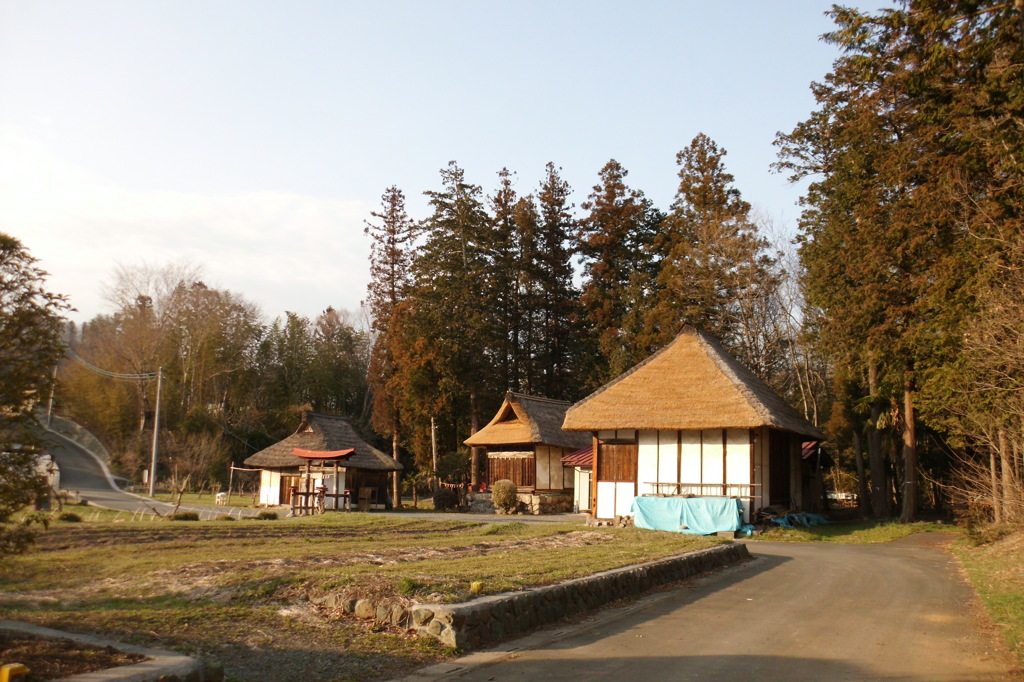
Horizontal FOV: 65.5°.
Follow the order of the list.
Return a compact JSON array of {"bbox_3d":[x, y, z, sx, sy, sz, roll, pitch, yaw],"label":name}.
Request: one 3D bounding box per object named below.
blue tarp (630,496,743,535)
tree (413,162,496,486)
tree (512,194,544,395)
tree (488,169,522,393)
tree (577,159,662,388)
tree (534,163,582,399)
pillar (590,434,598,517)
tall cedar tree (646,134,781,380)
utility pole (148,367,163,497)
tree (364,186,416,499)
[{"bbox_3d":[6.044,5.992,27.361,3.450,1.200,0.900,-4,-10,25],"label":"blue tarp"},{"bbox_3d":[-3.186,-0.656,46.532,5.000,20.472,5.000,1,-9,0],"label":"tree"},{"bbox_3d":[1.132,0.186,54.593,2.800,21.293,2.800,1,-9,0],"label":"tree"},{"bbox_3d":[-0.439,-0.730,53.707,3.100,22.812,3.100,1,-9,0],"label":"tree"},{"bbox_3d":[6.981,-0.898,51.696,5.200,22.671,5.200,1,-9,0],"label":"tree"},{"bbox_3d":[3.139,-0.931,53.742,3.500,23.282,3.500,1,-9,0],"label":"tree"},{"bbox_3d":[3.052,4.974,29.734,0.180,3.132,0.180,-4,-10,25],"label":"pillar"},{"bbox_3d":[12.030,-1.598,48.740,7.000,23.256,7.000,1,-9,0],"label":"tall cedar tree"},{"bbox_3d":[-22.479,5.719,50.617,0.300,8.250,0.300,1,-9,0],"label":"utility pole"},{"bbox_3d":[-7.259,0.033,47.956,3.300,19.465,3.300,1,-9,0],"label":"tree"}]

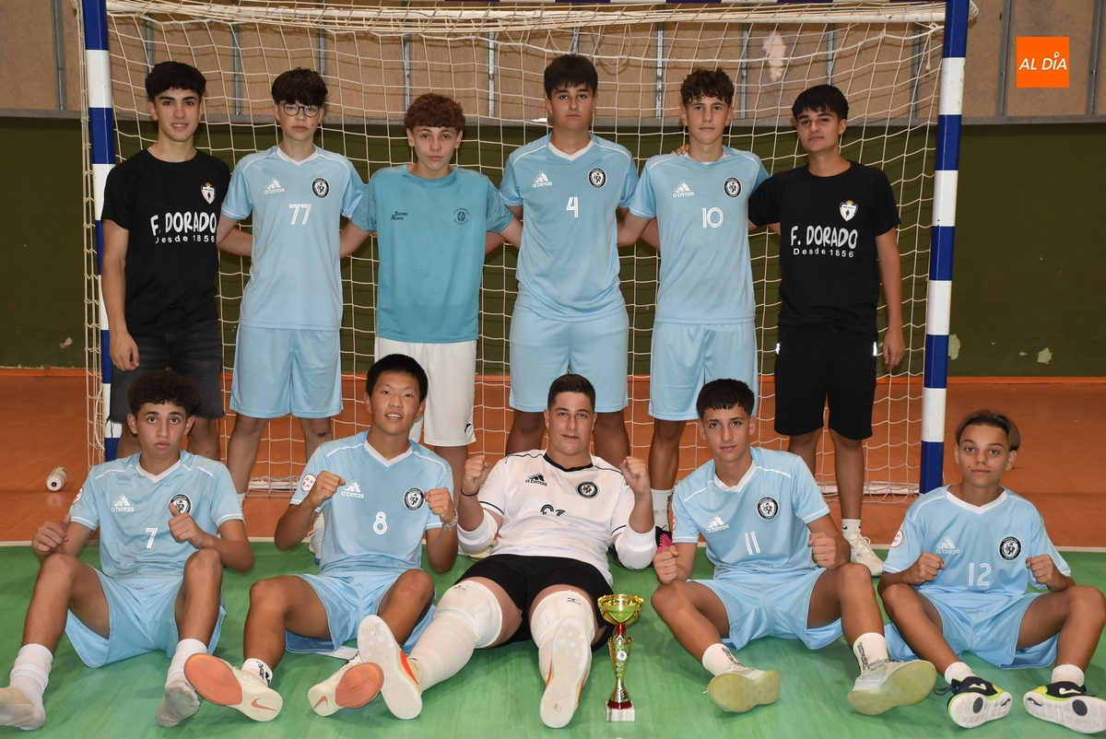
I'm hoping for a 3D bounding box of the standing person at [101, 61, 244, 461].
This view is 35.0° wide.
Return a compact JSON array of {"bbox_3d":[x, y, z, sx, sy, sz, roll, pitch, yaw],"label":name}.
[{"bbox_3d":[-1.327,-0.197,6.308,0.580,1.790,0.390,-4,13,-20],"label":"standing person"}]

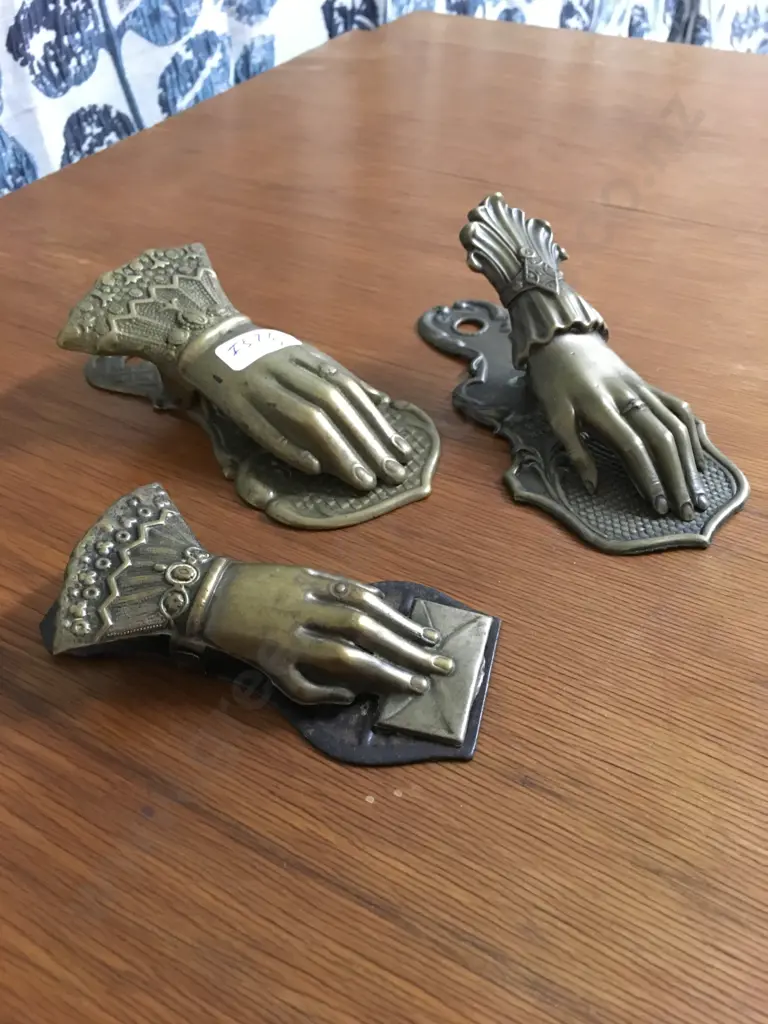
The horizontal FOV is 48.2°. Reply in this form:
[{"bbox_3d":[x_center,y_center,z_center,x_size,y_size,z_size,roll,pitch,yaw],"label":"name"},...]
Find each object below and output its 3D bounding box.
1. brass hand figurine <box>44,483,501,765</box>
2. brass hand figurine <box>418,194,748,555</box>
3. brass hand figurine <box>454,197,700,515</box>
[{"bbox_3d":[-0.030,0.019,0.196,0.112,0.036,0.057,7,42,10],"label":"brass hand figurine"},{"bbox_3d":[0.056,-0.054,0.262,0.070,0.054,0.147,-17,44,-17],"label":"brass hand figurine"},{"bbox_3d":[0.061,-0.048,0.256,0.039,0.030,0.122,-17,56,-17],"label":"brass hand figurine"}]

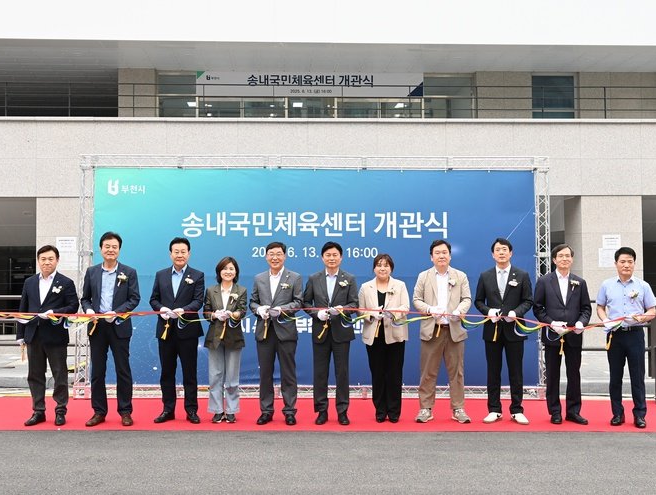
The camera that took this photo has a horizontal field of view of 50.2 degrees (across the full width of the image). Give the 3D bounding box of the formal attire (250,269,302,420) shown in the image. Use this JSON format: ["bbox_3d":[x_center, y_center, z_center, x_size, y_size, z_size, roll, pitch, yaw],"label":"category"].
[{"bbox_3d":[-0.494,0.912,6.730,0.508,1.421,0.360,0,-2,-2],"label":"formal attire"}]

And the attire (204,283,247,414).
[{"bbox_3d":[-0.993,0.978,6.790,0.418,1.279,0.330,0,-2,-5],"label":"attire"}]

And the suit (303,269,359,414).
[{"bbox_3d":[0.034,0.912,6.800,0.540,1.410,0.370,0,-1,0],"label":"suit"}]

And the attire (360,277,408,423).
[{"bbox_3d":[0.555,0.984,6.860,0.490,1.400,0.360,0,-1,3],"label":"attire"}]

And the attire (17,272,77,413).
[{"bbox_3d":[-2.692,0.922,6.750,0.550,1.400,0.380,0,-1,-2],"label":"attire"}]

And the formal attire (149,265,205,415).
[{"bbox_3d":[-1.460,0.893,6.800,0.532,1.455,0.360,0,-2,-6],"label":"formal attire"}]

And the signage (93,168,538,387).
[{"bbox_3d":[-0.135,0.338,7.900,5.000,2.450,0.050,0,-2,0],"label":"signage"}]

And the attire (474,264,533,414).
[{"bbox_3d":[1.703,0.893,6.800,0.571,1.455,0.360,0,-2,8],"label":"attire"}]

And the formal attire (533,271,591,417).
[{"bbox_3d":[2.265,0.927,6.770,0.549,1.410,0.360,0,-2,10],"label":"formal attire"}]

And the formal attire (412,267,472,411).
[{"bbox_3d":[1.111,0.887,6.830,0.560,1.400,0.370,0,-1,6],"label":"formal attire"}]

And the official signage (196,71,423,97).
[{"bbox_3d":[-0.404,-3.621,15.500,5.030,0.570,0.050,0,-1,-1],"label":"official signage"}]

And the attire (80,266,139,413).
[{"bbox_3d":[-2.076,0.874,6.660,0.559,1.463,0.360,0,-2,-5],"label":"attire"}]

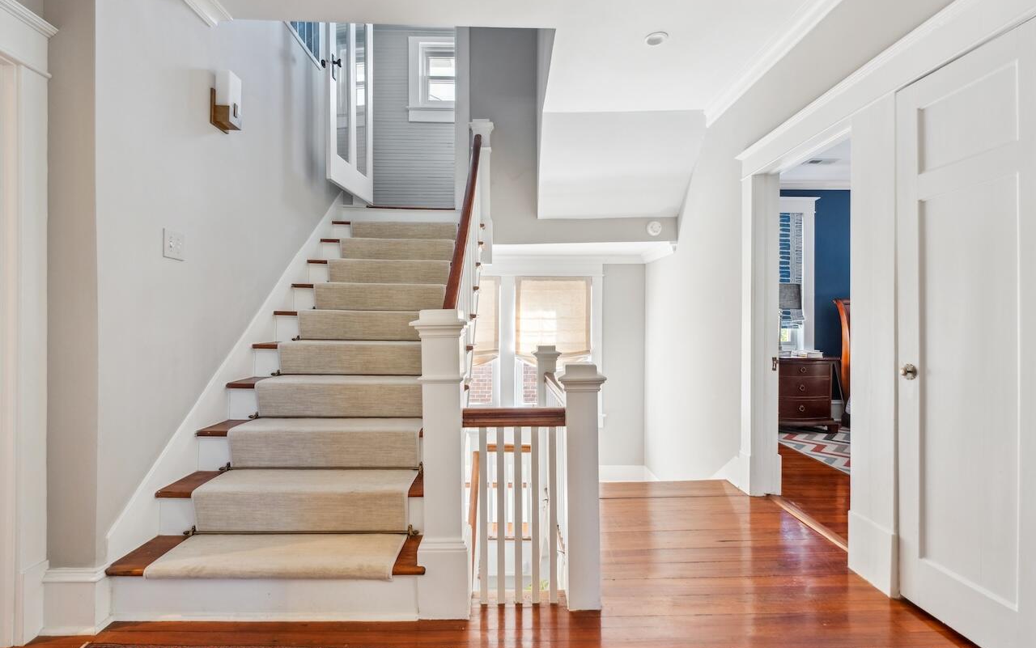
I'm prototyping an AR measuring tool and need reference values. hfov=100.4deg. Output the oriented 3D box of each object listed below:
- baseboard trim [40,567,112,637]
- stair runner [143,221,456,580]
[{"bbox_3d":[-1.603,0.996,1.580,0.199,0.240,0.070,0,1,-1],"label":"baseboard trim"},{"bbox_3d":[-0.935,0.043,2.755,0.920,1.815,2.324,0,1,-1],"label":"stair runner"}]

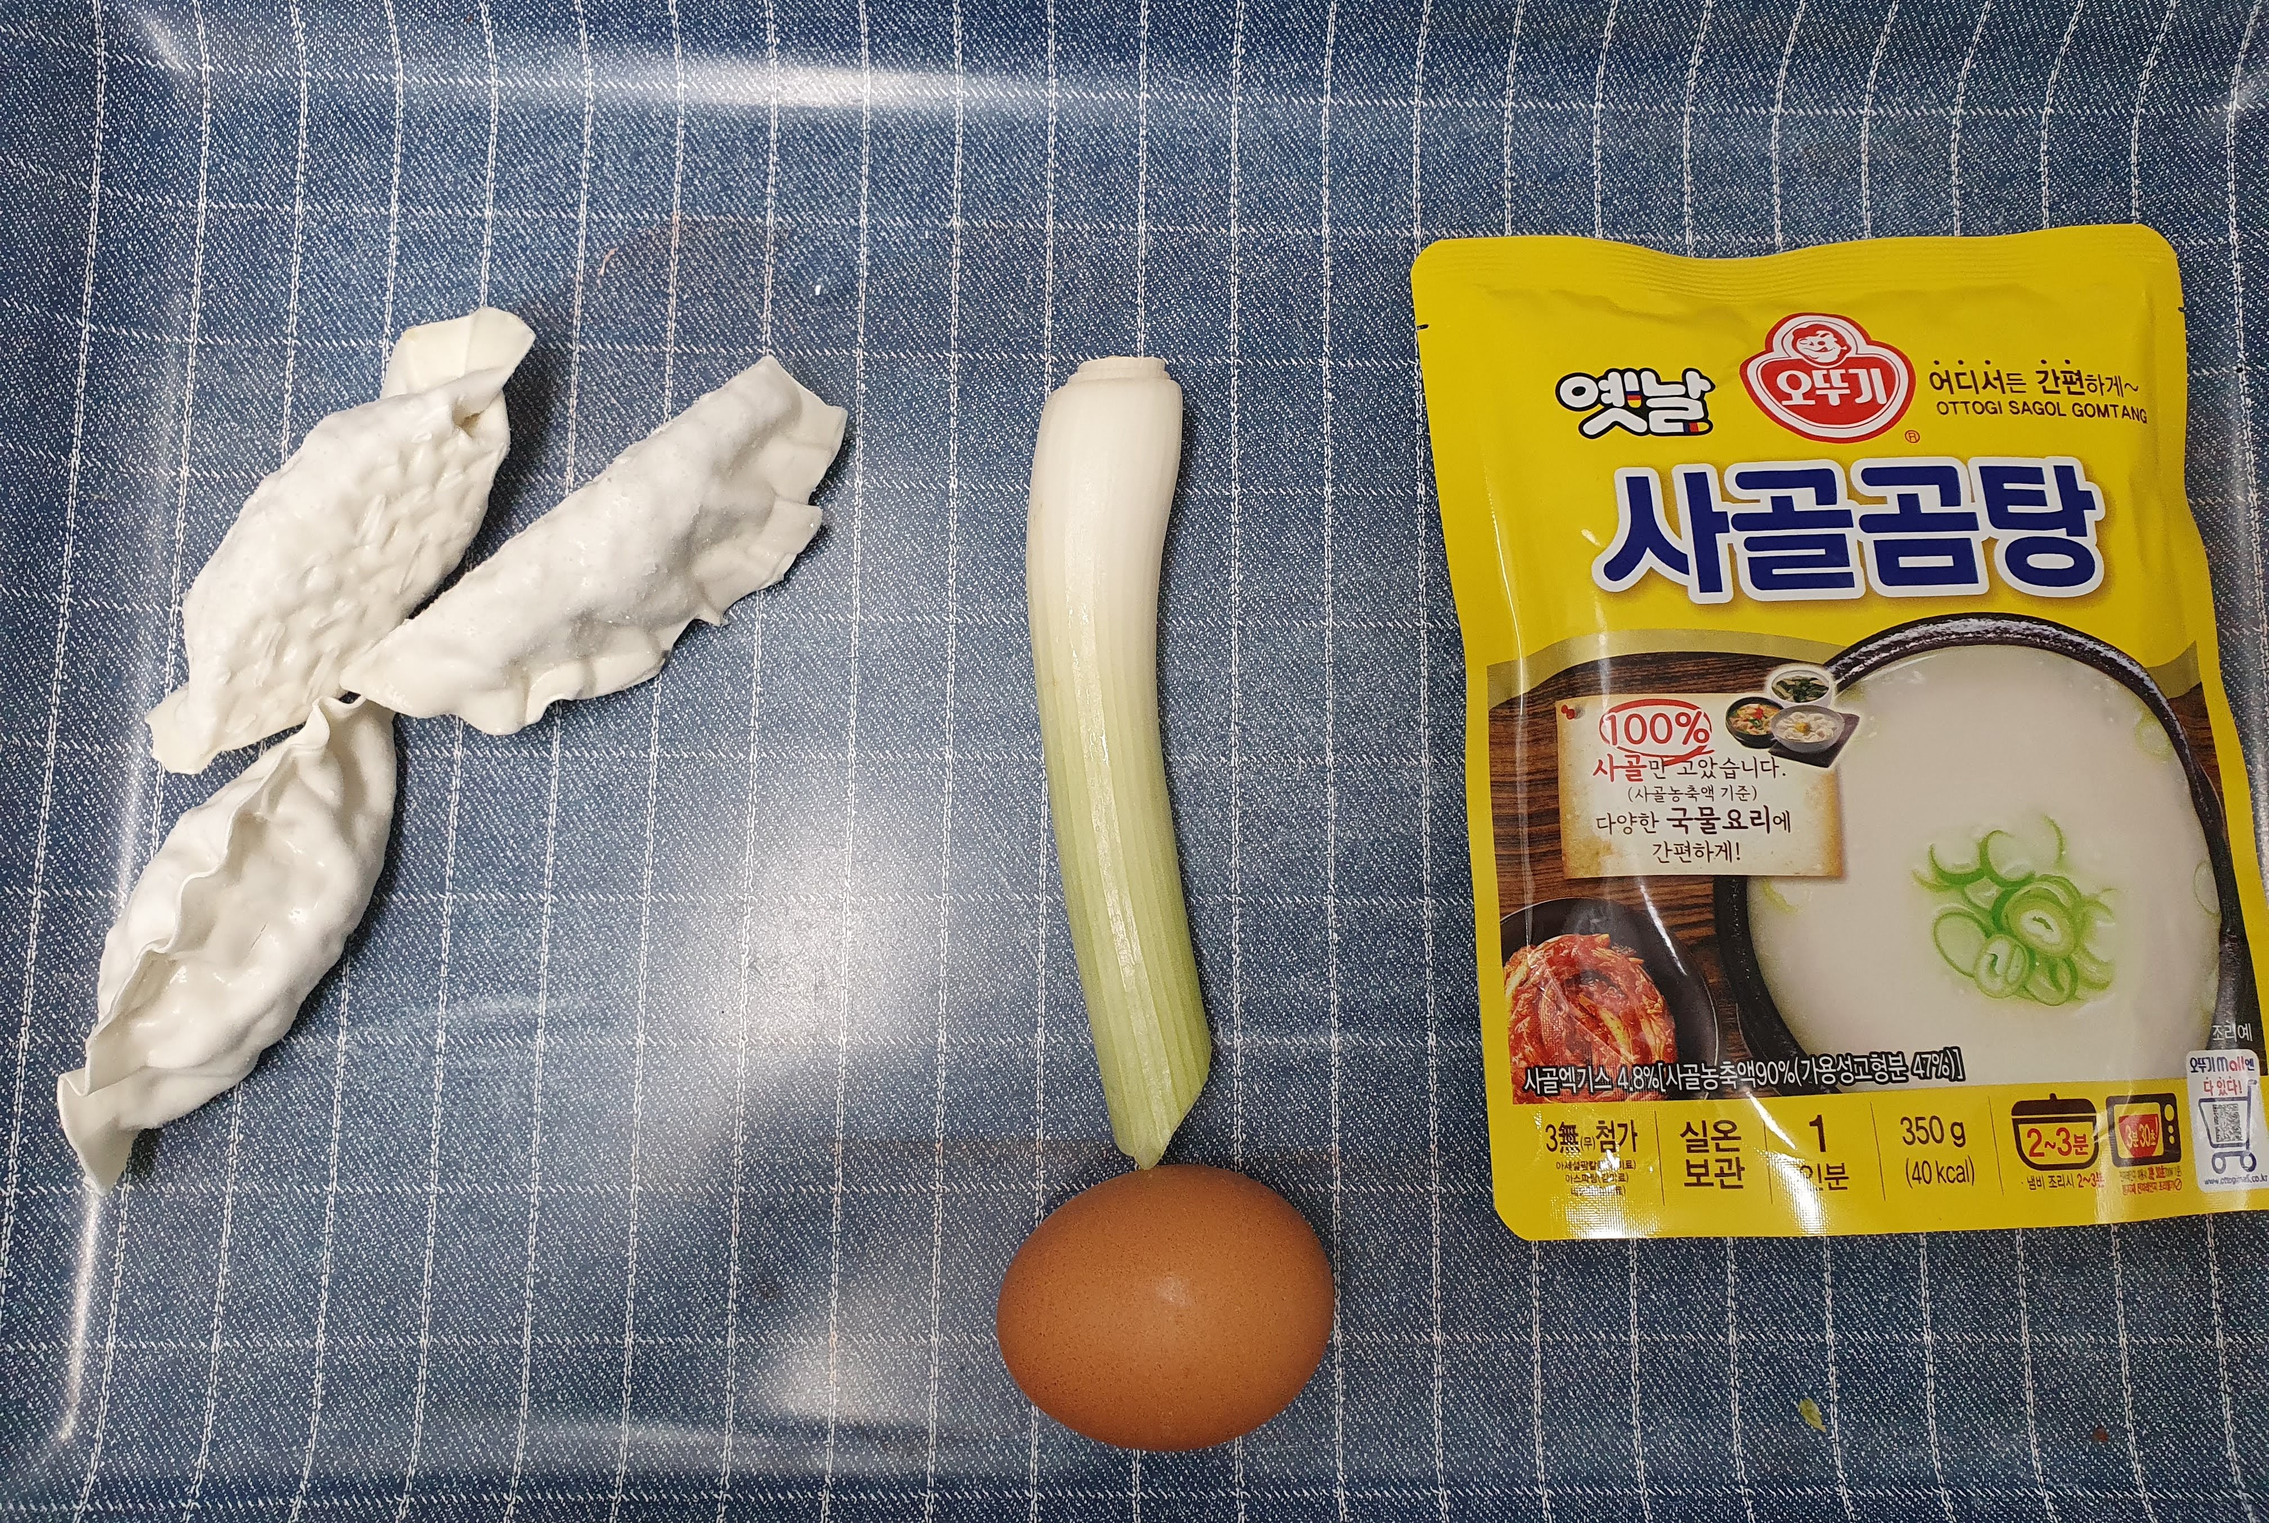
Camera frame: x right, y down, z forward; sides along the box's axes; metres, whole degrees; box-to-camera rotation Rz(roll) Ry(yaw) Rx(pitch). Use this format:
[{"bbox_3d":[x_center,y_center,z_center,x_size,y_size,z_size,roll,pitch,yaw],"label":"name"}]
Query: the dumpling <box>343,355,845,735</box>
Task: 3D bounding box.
[{"bbox_3d":[-0.092,-0.034,0.304,0.101,0.026,0.036,-37,85,-6],"label":"dumpling"}]

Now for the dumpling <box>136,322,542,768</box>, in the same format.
[{"bbox_3d":[-0.139,-0.039,0.301,0.035,0.030,0.099,36,82,3],"label":"dumpling"}]

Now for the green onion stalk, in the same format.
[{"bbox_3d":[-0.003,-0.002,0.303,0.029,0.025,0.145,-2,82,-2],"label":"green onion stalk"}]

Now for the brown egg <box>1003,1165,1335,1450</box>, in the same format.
[{"bbox_3d":[0.005,0.089,0.280,0.055,0.045,0.045,0,82,-2],"label":"brown egg"}]

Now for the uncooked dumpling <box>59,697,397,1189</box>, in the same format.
[{"bbox_3d":[-0.155,0.029,0.290,0.037,0.033,0.092,34,82,3],"label":"uncooked dumpling"}]

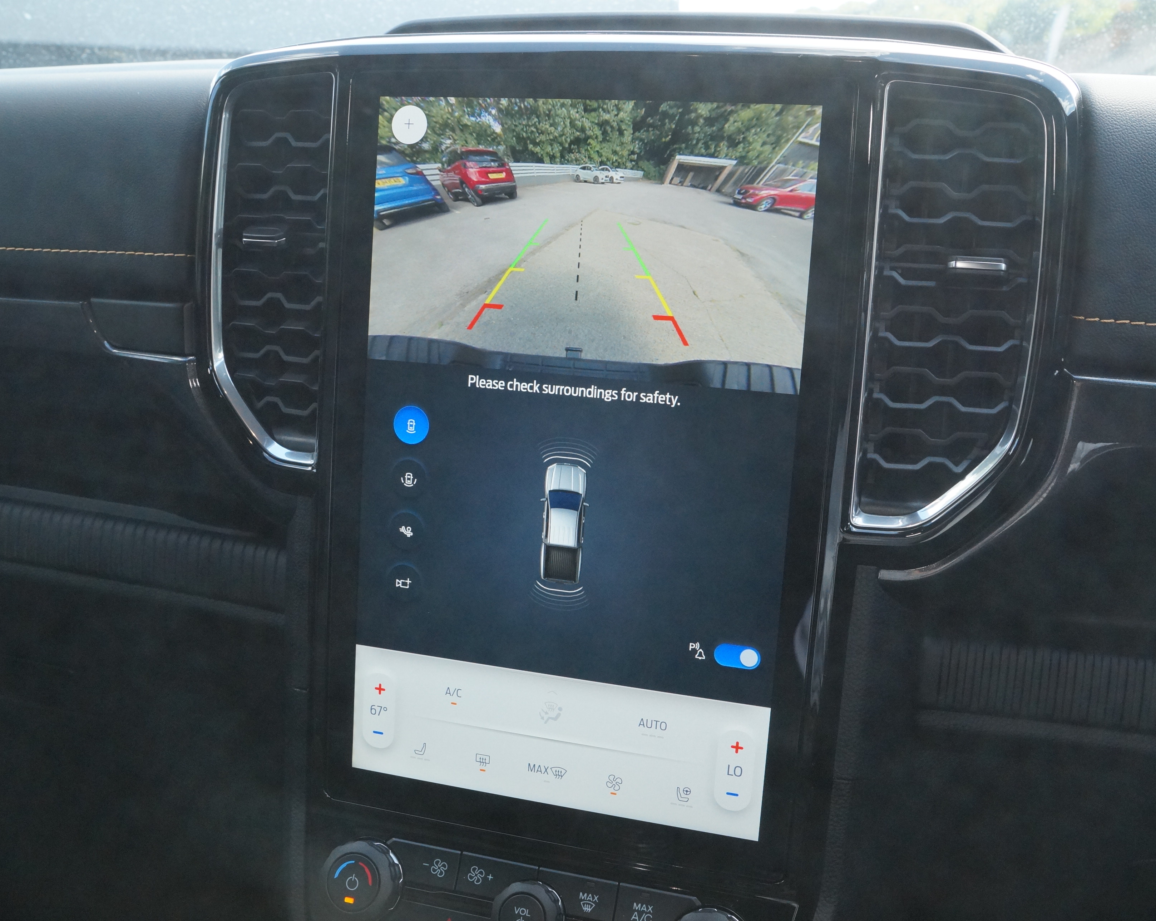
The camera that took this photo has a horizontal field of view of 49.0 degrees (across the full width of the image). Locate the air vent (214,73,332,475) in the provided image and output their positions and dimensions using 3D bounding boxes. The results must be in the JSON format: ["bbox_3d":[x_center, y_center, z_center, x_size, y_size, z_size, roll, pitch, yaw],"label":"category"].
[{"bbox_3d":[-0.118,-0.074,0.503,0.056,0.151,0.028,7,8,21],"label":"air vent"}]

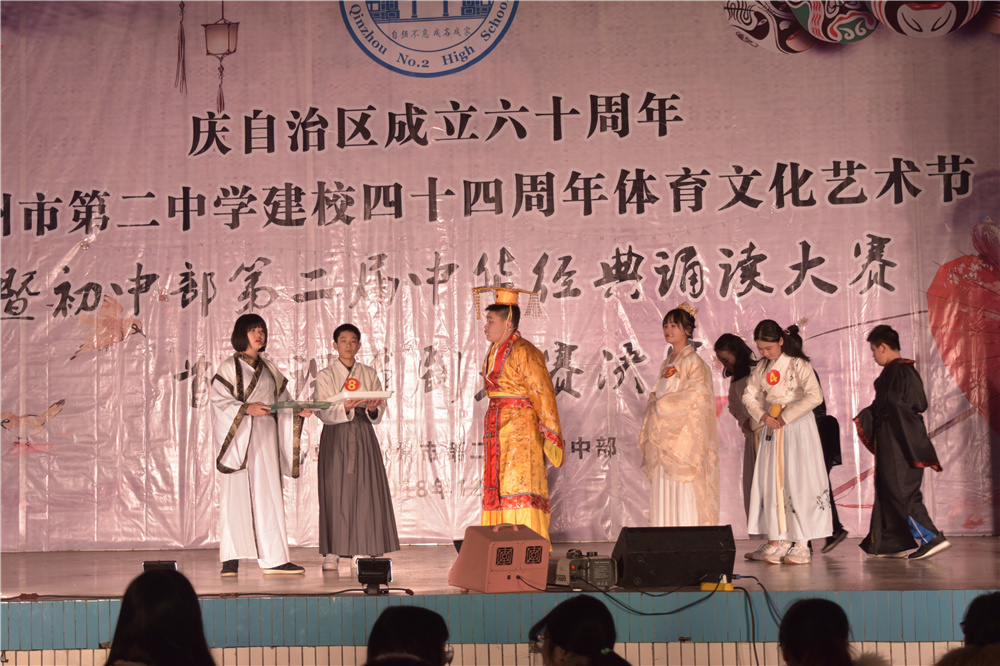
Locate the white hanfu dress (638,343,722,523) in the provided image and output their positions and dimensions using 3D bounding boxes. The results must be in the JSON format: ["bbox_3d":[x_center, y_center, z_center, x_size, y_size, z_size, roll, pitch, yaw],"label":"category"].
[{"bbox_3d":[1.166,0.757,12.450,0.460,1.340,0.520,2,-4,-44],"label":"white hanfu dress"}]

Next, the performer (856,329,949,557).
[{"bbox_3d":[2.567,0.694,12.250,0.580,1.500,0.520,-2,-3,17],"label":"performer"}]

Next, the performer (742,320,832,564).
[{"bbox_3d":[1.842,0.689,12.279,0.470,1.545,0.380,-2,-2,25],"label":"performer"}]

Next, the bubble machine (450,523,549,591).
[{"bbox_3d":[-0.008,1.168,9.900,0.340,0.345,0.460,0,-4,-27],"label":"bubble machine"}]

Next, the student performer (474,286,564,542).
[{"bbox_3d":[0.129,0.587,12.700,0.540,1.790,0.540,0,-3,-22],"label":"student performer"}]

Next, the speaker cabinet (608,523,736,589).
[{"bbox_3d":[0.991,1.265,10.937,0.630,0.330,0.420,-1,-2,-6],"label":"speaker cabinet"}]

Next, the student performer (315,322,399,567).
[{"bbox_3d":[-0.938,0.732,12.423,0.500,1.585,0.430,-1,-2,-10],"label":"student performer"}]

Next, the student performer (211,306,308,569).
[{"bbox_3d":[-1.531,0.705,12.195,0.510,1.645,0.420,0,-2,-28],"label":"student performer"}]

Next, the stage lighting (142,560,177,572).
[{"bbox_3d":[-1.813,1.315,10.200,0.180,0.190,0.120,-2,-3,7],"label":"stage lighting"}]

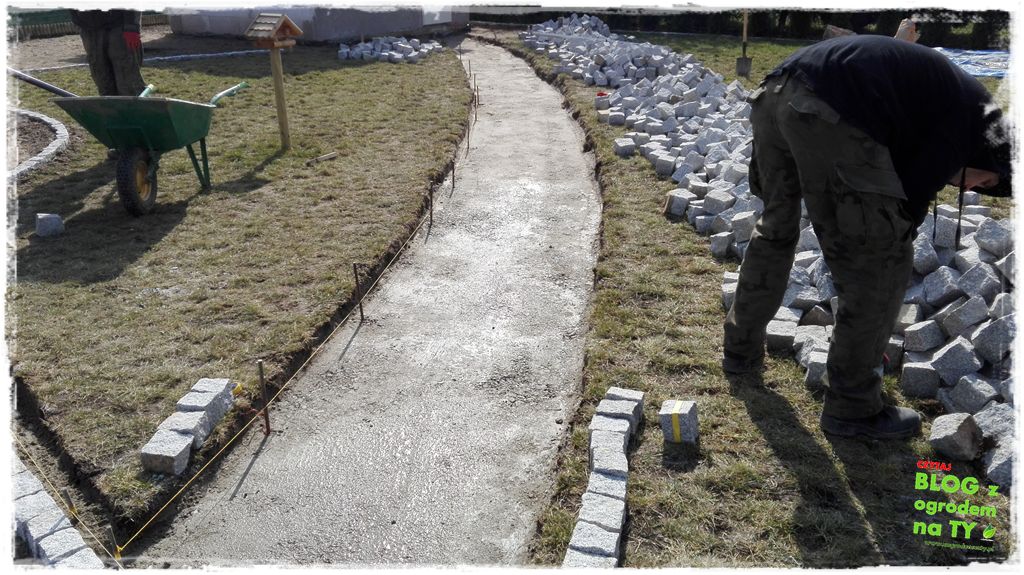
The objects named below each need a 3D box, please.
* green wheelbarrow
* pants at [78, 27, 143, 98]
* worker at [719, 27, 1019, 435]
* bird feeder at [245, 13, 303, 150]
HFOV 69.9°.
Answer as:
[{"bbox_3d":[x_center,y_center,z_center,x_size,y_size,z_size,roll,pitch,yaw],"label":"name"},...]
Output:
[{"bbox_3d":[-2.090,-0.892,4.356,0.650,0.650,1.270,0,25,1],"label":"green wheelbarrow"},{"bbox_3d":[-2.620,-1.366,4.908,0.420,0.970,0.300,-5,25,-10],"label":"pants"},{"bbox_3d":[1.180,-0.206,2.316,0.950,1.100,0.580,-12,27,-23],"label":"worker"},{"bbox_3d":[-1.640,-1.438,5.184,0.270,0.940,0.320,22,33,39],"label":"bird feeder"}]

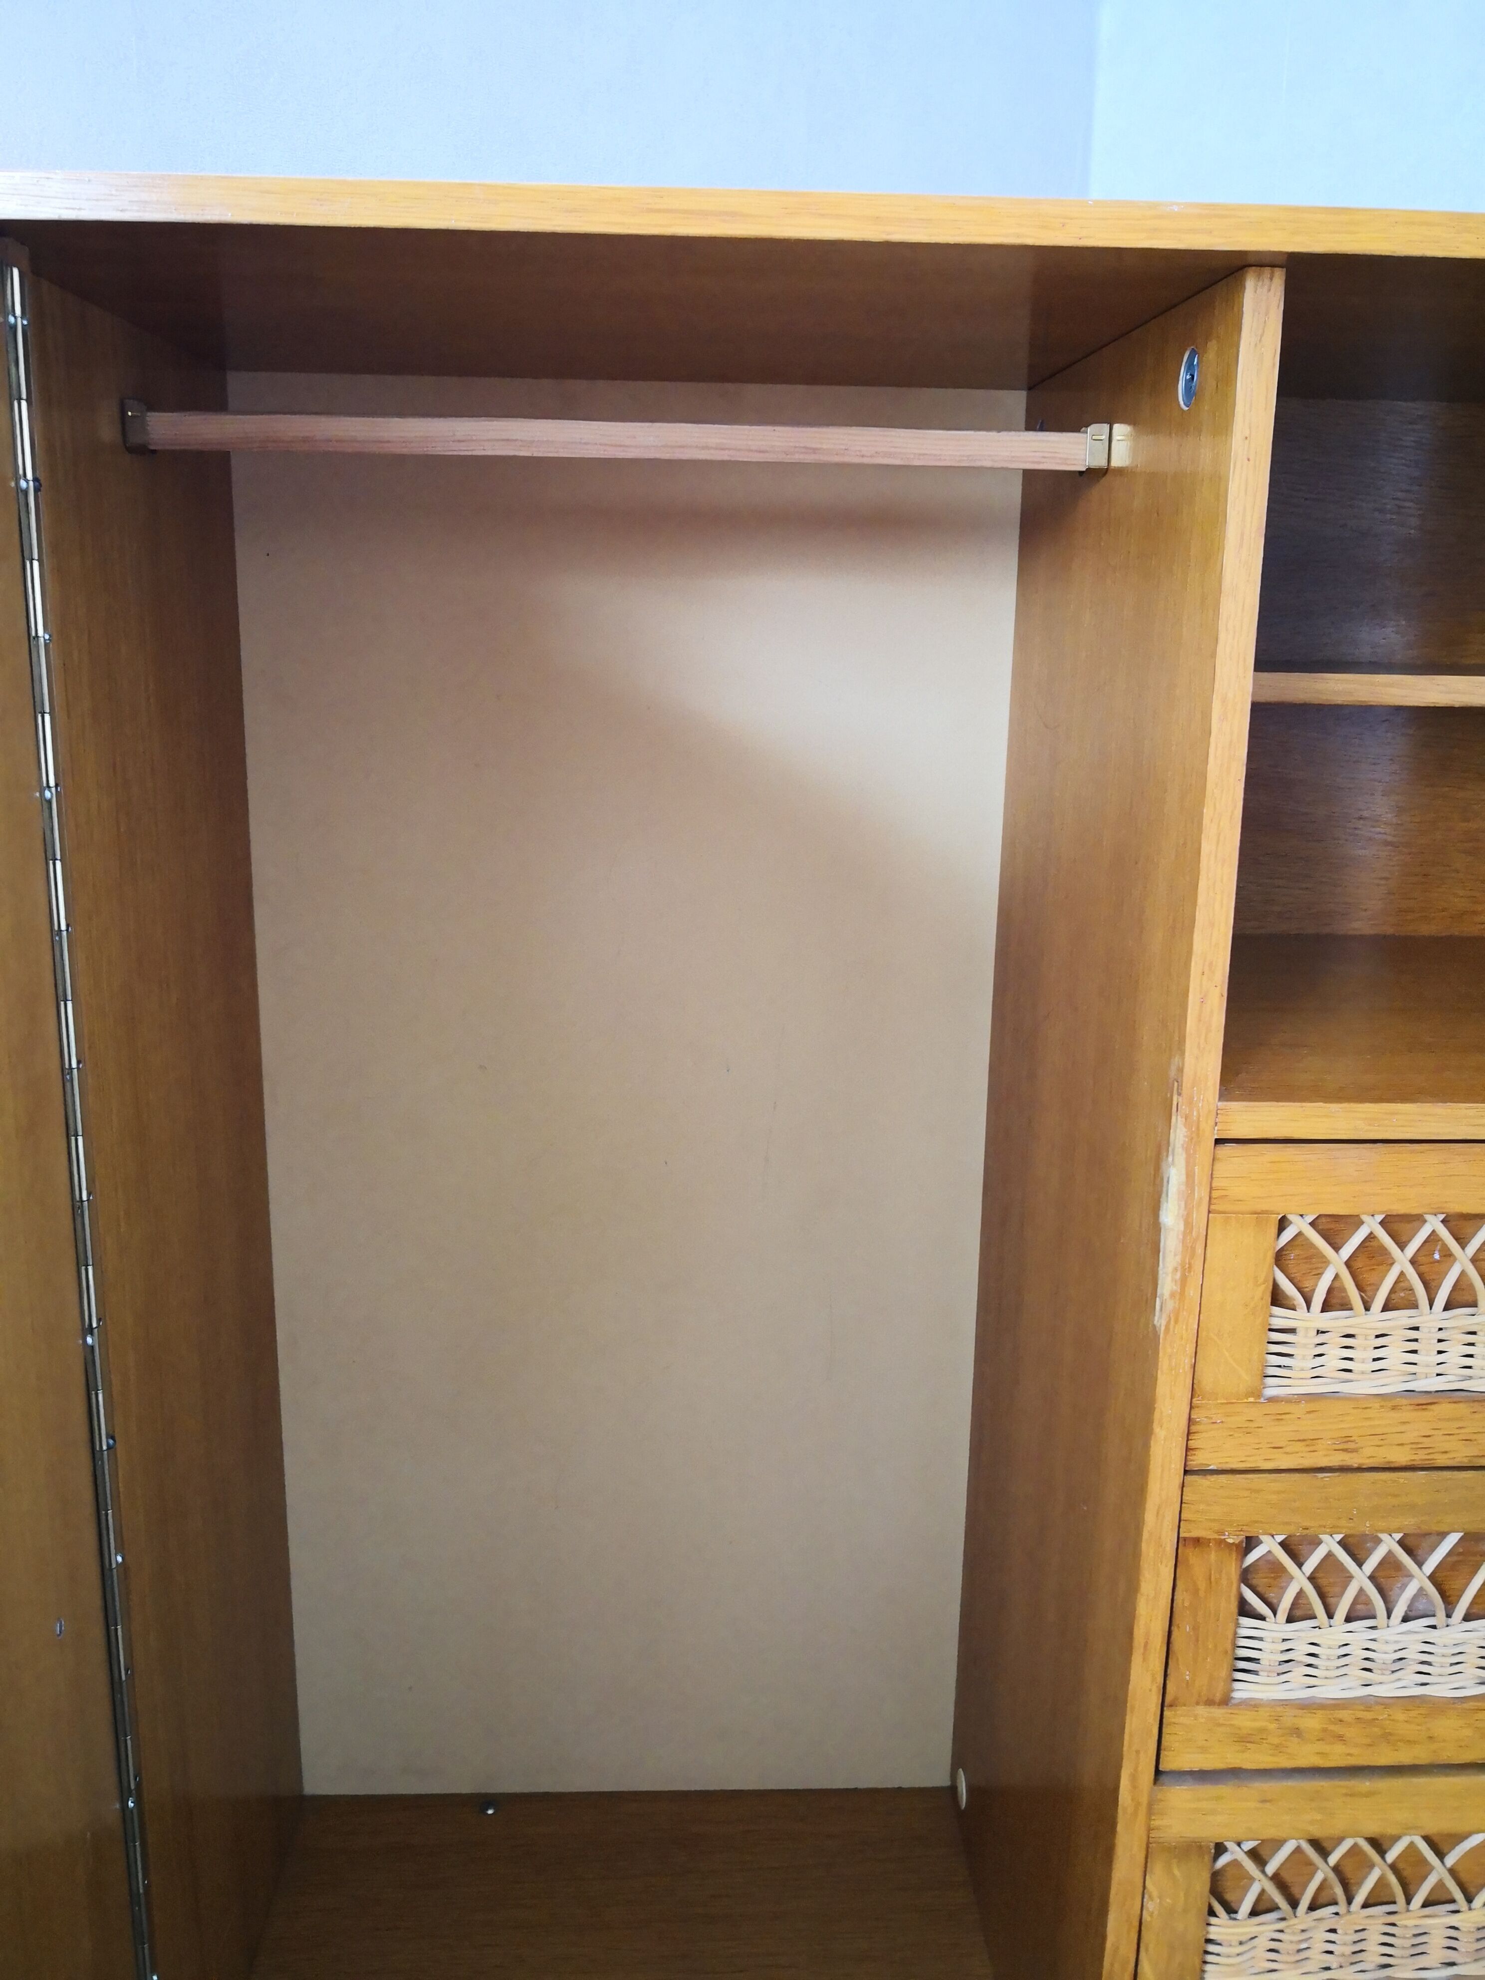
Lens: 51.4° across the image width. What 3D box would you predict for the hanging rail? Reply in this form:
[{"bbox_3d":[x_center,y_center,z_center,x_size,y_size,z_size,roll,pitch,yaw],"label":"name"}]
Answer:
[{"bbox_3d":[-0.058,-0.277,0.779,0.490,0.021,0.019,0,13,-3],"label":"hanging rail"}]

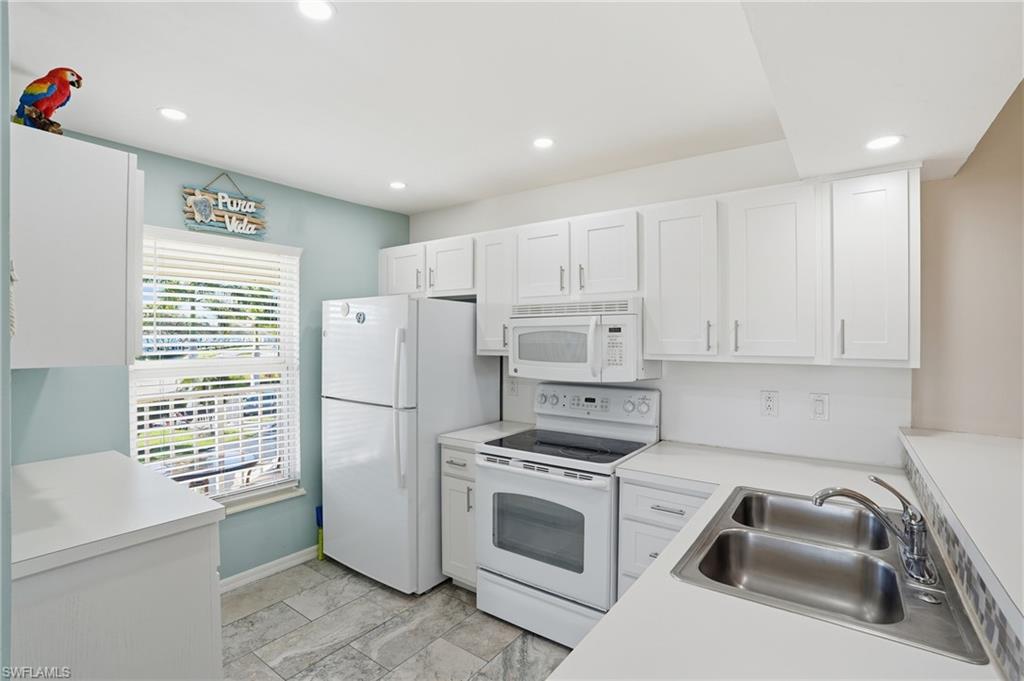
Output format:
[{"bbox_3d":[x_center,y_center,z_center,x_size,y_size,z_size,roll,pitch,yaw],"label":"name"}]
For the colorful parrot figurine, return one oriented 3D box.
[{"bbox_3d":[-1.241,-0.629,1.217,0.155,0.185,0.100,0,0,-35],"label":"colorful parrot figurine"}]

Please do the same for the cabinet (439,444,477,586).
[{"bbox_3d":[-0.106,1.023,2.795,0.312,0.866,0.622,0,0,36],"label":"cabinet"}]

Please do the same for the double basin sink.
[{"bbox_3d":[0.839,0.653,1.272,0.545,0.200,0.796,0,0,36],"label":"double basin sink"}]

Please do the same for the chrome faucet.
[{"bbox_3d":[0.941,0.456,1.196,0.245,0.209,0.253,0,0,36],"label":"chrome faucet"}]

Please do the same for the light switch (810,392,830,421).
[{"bbox_3d":[1.409,0.305,2.082,0.077,0.125,0.012,0,0,36],"label":"light switch"}]

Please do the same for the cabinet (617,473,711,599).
[{"bbox_3d":[0.829,1.027,2.119,0.455,0.866,0.622,0,0,36],"label":"cabinet"}]

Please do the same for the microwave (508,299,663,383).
[{"bbox_3d":[0.398,-0.002,2.563,0.767,0.413,0.409,0,0,36],"label":"microwave"}]

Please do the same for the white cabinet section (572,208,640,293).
[{"bbox_3d":[0.576,-0.446,2.555,0.380,0.429,0.330,0,0,33],"label":"white cabinet section"}]

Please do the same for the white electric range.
[{"bbox_3d":[0.303,0.861,2.437,0.769,1.194,0.697,0,0,36],"label":"white electric range"}]

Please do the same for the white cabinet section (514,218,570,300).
[{"bbox_3d":[0.264,-0.453,2.761,0.362,0.439,0.330,0,0,33],"label":"white cabinet section"}]

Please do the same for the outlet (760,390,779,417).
[{"bbox_3d":[1.247,0.309,2.199,0.075,0.121,0.010,0,0,36],"label":"outlet"}]

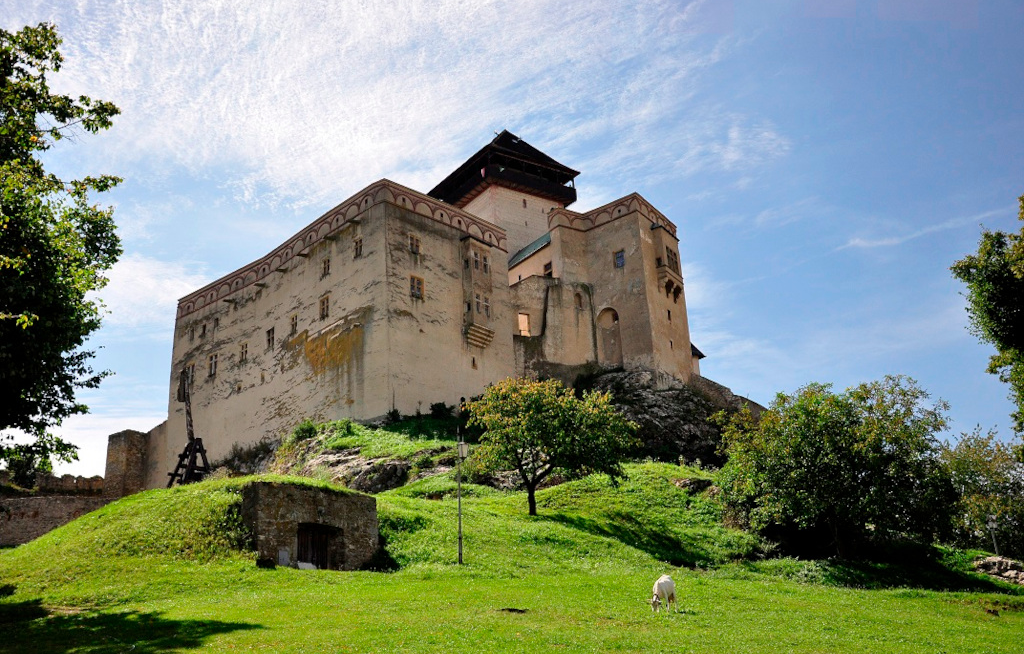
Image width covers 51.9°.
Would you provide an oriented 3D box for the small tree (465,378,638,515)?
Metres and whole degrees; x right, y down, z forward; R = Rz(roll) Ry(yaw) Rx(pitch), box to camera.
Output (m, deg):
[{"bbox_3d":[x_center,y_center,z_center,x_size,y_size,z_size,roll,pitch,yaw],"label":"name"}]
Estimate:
[{"bbox_3d":[1.866,5.644,49.645,7.900,6.300,7.400,-2,-15,0],"label":"small tree"}]

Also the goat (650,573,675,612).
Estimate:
[{"bbox_3d":[2.837,4.990,19.680,0.360,0.740,1.050,-9,-17,26],"label":"goat"}]

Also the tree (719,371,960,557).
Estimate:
[{"bbox_3d":[11.963,5.196,38.870,8.600,6.600,8.000,-6,-16,17],"label":"tree"}]

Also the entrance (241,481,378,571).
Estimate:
[{"bbox_3d":[-8.103,7.878,41.204,2.100,3.200,5.700,-15,-21,41],"label":"entrance"}]

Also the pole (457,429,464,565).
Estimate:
[{"bbox_3d":[-1.884,6.237,38.452,0.320,5.000,0.320,-2,-15,0],"label":"pole"}]

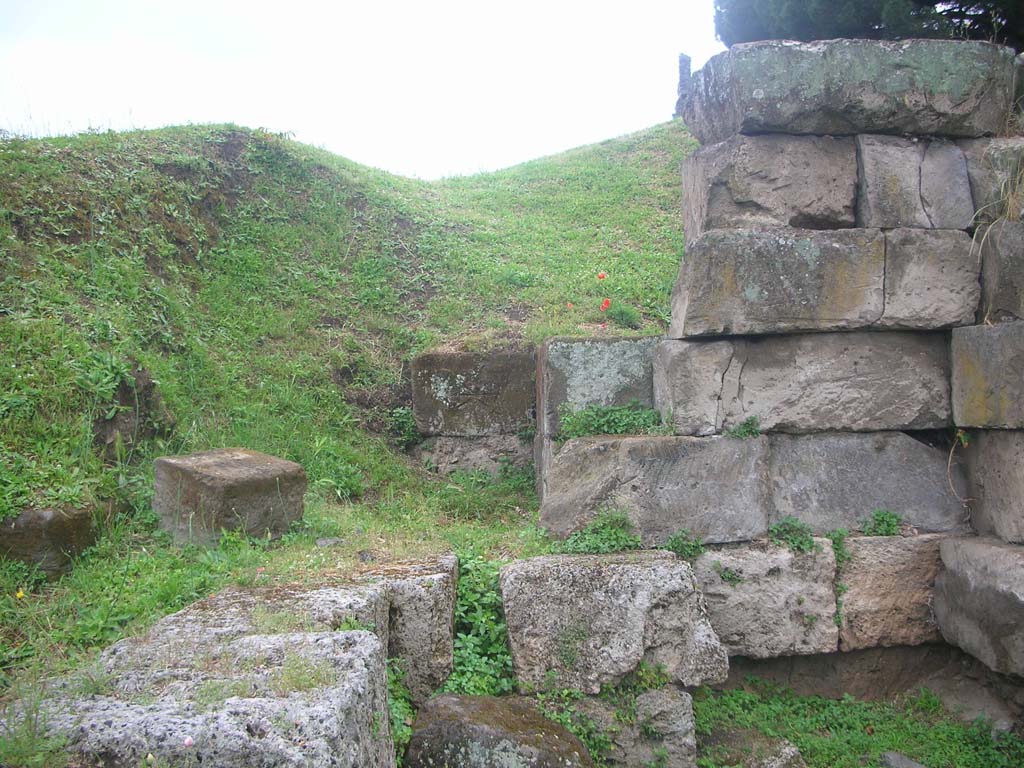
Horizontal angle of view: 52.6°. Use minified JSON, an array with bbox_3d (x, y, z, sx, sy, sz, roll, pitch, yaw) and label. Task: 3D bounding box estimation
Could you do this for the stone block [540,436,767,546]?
[{"bbox_3d":[0.594,0.444,4.633,0.999,0.475,0.420,-1,4,-7],"label":"stone block"}]

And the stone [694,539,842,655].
[{"bbox_3d":[1.224,1.075,5.398,0.763,0.534,0.500,-2,1,-7],"label":"stone"}]

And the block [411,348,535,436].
[{"bbox_3d":[-0.195,0.026,5.125,0.592,0.404,0.450,-1,4,-4],"label":"block"}]

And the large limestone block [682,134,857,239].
[{"bbox_3d":[1.137,-0.890,4.703,0.709,0.412,0.420,-1,4,-7],"label":"large limestone block"}]

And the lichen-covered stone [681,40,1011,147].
[{"bbox_3d":[1.843,-1.530,5.706,1.565,0.487,0.620,-2,1,-9],"label":"lichen-covered stone"}]

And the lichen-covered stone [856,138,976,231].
[{"bbox_3d":[1.758,-0.903,4.780,0.542,0.406,0.420,-1,4,-7],"label":"lichen-covered stone"}]

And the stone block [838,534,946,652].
[{"bbox_3d":[1.925,1.068,5.548,0.604,0.554,0.500,-2,1,-7],"label":"stone block"}]

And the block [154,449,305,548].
[{"bbox_3d":[-1.334,0.541,4.910,0.440,0.330,0.610,-8,11,-42],"label":"block"}]

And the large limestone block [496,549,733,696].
[{"bbox_3d":[0.436,1.092,4.949,1.008,0.568,0.500,-1,1,-4],"label":"large limestone block"}]

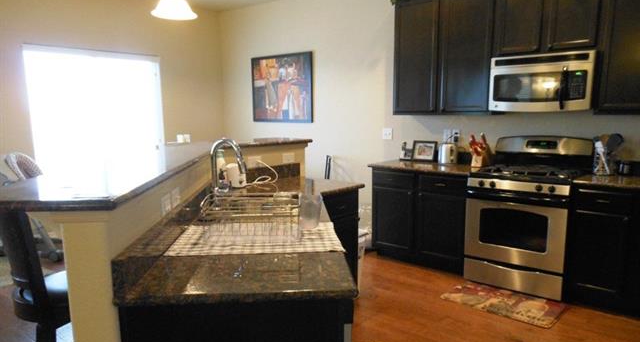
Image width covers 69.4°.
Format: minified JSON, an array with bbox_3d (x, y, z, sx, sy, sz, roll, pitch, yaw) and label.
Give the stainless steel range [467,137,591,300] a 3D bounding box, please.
[{"bbox_3d":[1.684,0.330,3.771,0.746,1.187,0.650,6,10,41],"label":"stainless steel range"}]

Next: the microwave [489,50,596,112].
[{"bbox_3d":[1.805,-0.700,3.702,0.749,0.419,0.394,6,10,41],"label":"microwave"}]

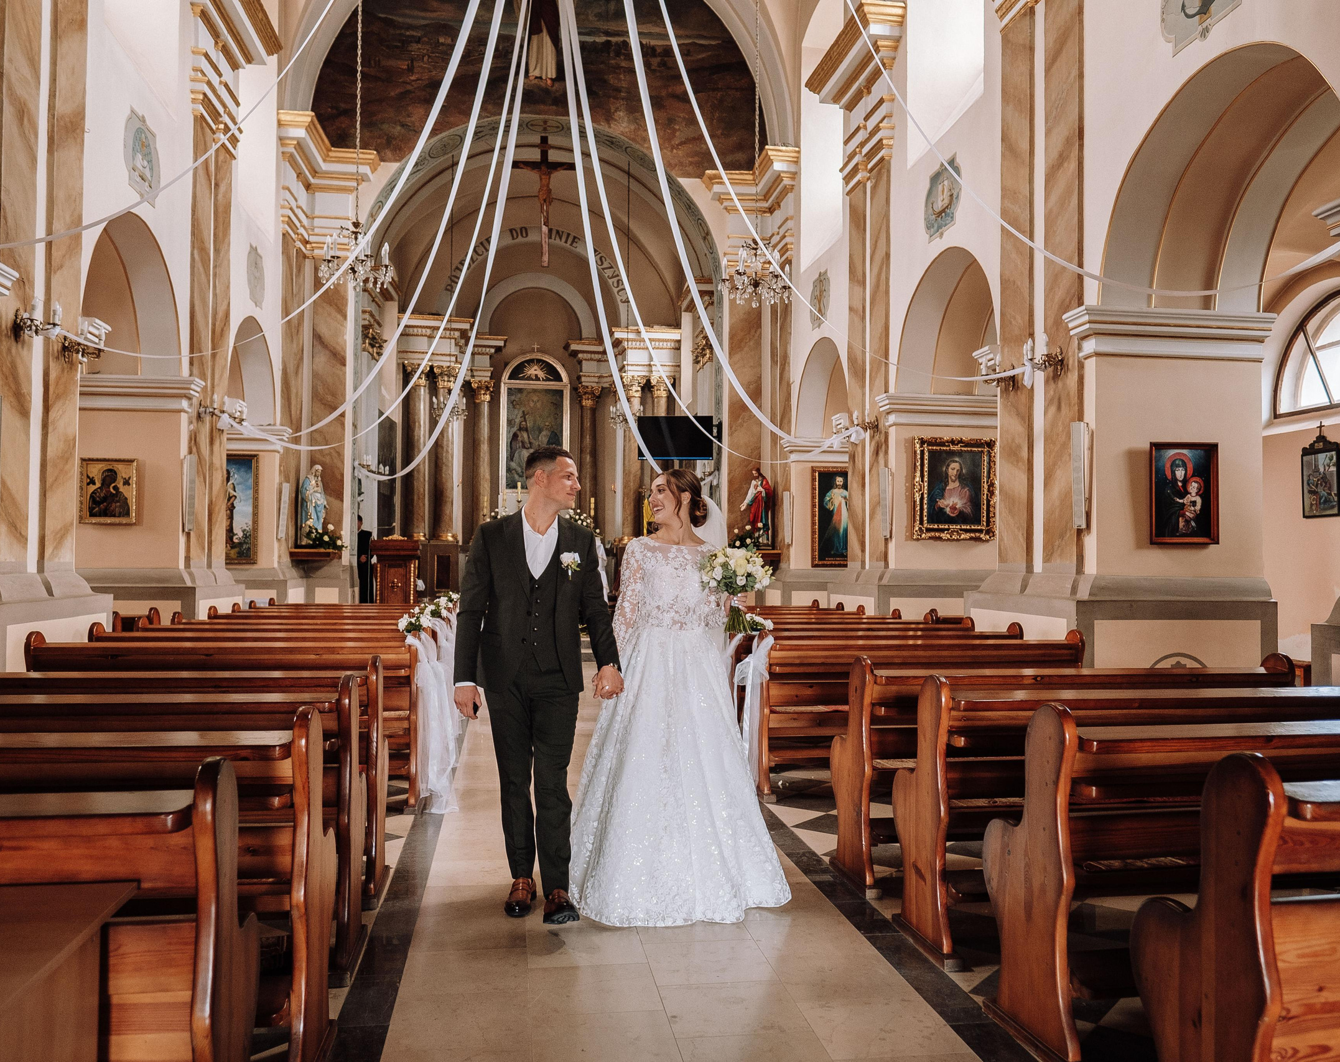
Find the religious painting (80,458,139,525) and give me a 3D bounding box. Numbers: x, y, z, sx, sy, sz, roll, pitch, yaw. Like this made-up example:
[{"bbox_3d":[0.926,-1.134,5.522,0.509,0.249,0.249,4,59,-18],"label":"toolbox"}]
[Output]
[{"bbox_3d":[-4.819,-0.338,9.116,0.462,0.560,0.060,1,-2,-9],"label":"religious painting"}]

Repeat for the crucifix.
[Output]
[{"bbox_3d":[-1.872,-4.849,15.757,0.882,1.961,0.250,1,-2,-9],"label":"crucifix"}]

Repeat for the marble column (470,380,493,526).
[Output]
[{"bbox_3d":[-3.308,-1.222,18.658,0.420,2.856,0.420,1,-2,-9],"label":"marble column"}]

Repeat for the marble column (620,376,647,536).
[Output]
[{"bbox_3d":[-0.642,-1.255,18.449,0.460,2.803,0.460,1,-2,-9],"label":"marble column"}]

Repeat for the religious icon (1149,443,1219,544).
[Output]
[{"bbox_3d":[3.529,-0.254,7.318,0.522,0.697,0.060,1,-2,-9],"label":"religious icon"}]

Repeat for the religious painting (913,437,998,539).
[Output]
[{"bbox_3d":[2.976,-0.442,11.149,0.932,1.108,0.090,1,-2,-9],"label":"religious painting"}]

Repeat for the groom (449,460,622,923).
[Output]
[{"bbox_3d":[-0.513,0.576,4.185,0.650,1.815,0.450,1,-2,-9],"label":"groom"}]

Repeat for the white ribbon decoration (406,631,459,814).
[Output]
[{"bbox_3d":[-1.317,1.049,5.928,0.296,0.997,0.340,1,-2,-9],"label":"white ribbon decoration"}]

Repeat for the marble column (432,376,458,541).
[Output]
[{"bbox_3d":[-3.692,-1.271,17.388,0.410,2.868,0.410,1,-2,-9],"label":"marble column"}]

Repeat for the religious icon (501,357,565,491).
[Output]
[{"bbox_3d":[-2.511,-1.986,19.849,1.265,2.545,0.150,1,-2,-9],"label":"religious icon"}]

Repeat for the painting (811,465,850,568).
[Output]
[{"bbox_3d":[2.355,-0.196,14.956,0.760,1.425,0.080,1,-2,-9],"label":"painting"}]

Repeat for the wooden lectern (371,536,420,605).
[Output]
[{"bbox_3d":[-3.825,0.757,14.881,0.660,1.345,0.500,1,-2,-9],"label":"wooden lectern"}]

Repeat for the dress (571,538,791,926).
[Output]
[{"bbox_3d":[0.038,0.768,4.435,0.900,1.460,0.850,1,-2,-9],"label":"dress"}]

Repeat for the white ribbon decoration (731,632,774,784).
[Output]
[{"bbox_3d":[0.474,1.022,6.214,0.260,0.860,0.300,1,-2,-9],"label":"white ribbon decoration"}]

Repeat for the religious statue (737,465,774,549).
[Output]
[{"bbox_3d":[1.177,-0.319,14.352,0.400,1.080,0.360,0,-2,23],"label":"religious statue"}]

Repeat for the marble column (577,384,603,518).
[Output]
[{"bbox_3d":[-1.432,-1.200,18.941,0.420,2.870,0.420,1,-2,-9],"label":"marble column"}]

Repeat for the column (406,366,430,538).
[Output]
[{"bbox_3d":[-4.101,-1.293,17.225,0.410,2.894,0.410,1,-2,-9],"label":"column"}]

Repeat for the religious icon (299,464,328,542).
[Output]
[{"bbox_3d":[-4.526,-0.340,13.491,0.300,1.010,0.280,2,-2,-37],"label":"religious icon"}]

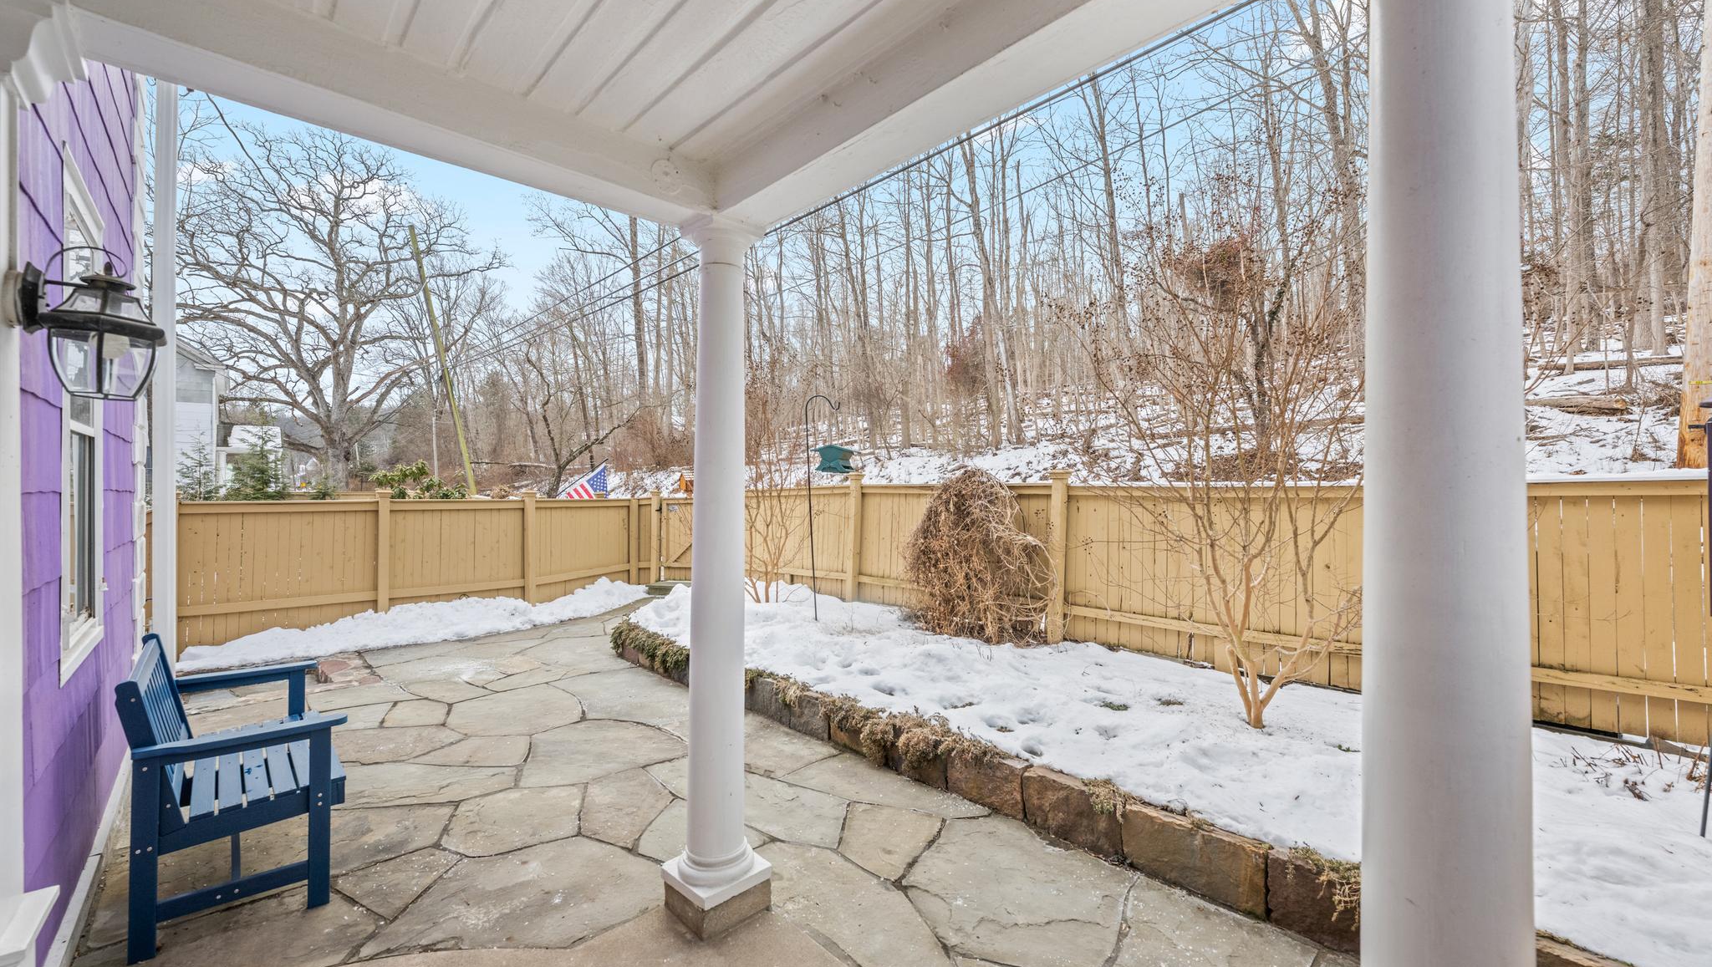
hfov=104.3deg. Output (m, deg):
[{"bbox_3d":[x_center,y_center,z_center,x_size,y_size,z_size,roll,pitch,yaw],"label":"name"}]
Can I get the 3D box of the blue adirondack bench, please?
[{"bbox_3d":[-2.421,1.058,2.604,0.580,0.870,1.100,1,-1,-43],"label":"blue adirondack bench"}]

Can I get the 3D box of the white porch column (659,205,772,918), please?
[{"bbox_3d":[-0.488,0.287,2.335,0.273,2.375,0.273,0,0,-43],"label":"white porch column"}]

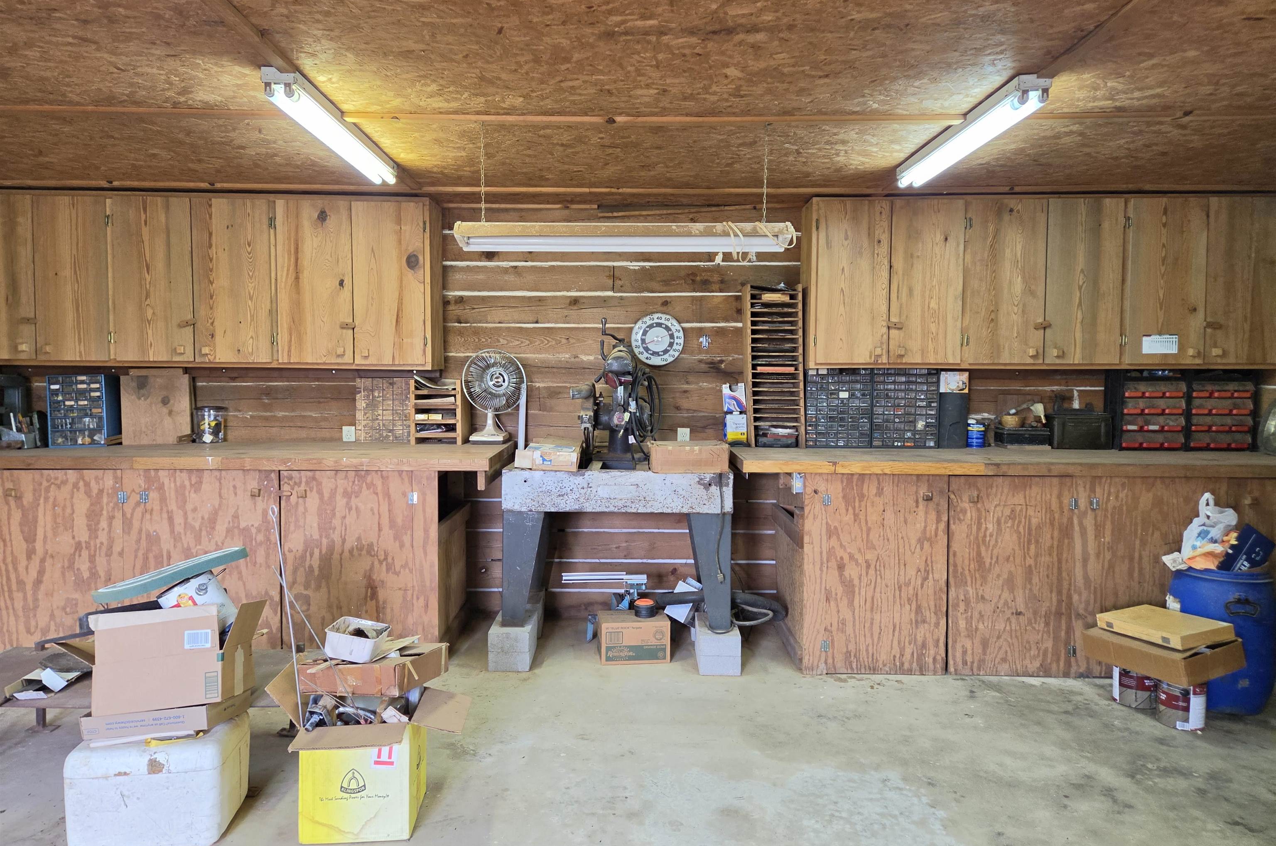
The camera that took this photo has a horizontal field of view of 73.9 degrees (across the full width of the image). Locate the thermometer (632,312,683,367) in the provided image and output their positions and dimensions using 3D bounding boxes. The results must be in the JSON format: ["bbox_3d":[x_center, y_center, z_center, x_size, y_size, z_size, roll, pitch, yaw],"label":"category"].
[{"bbox_3d":[0.114,-0.483,4.890,0.308,0.308,0.030,0,3,-1],"label":"thermometer"}]

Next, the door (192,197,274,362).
[{"bbox_3d":[-2.187,-0.768,4.568,0.425,0.885,0.030,0,3,-1],"label":"door"}]

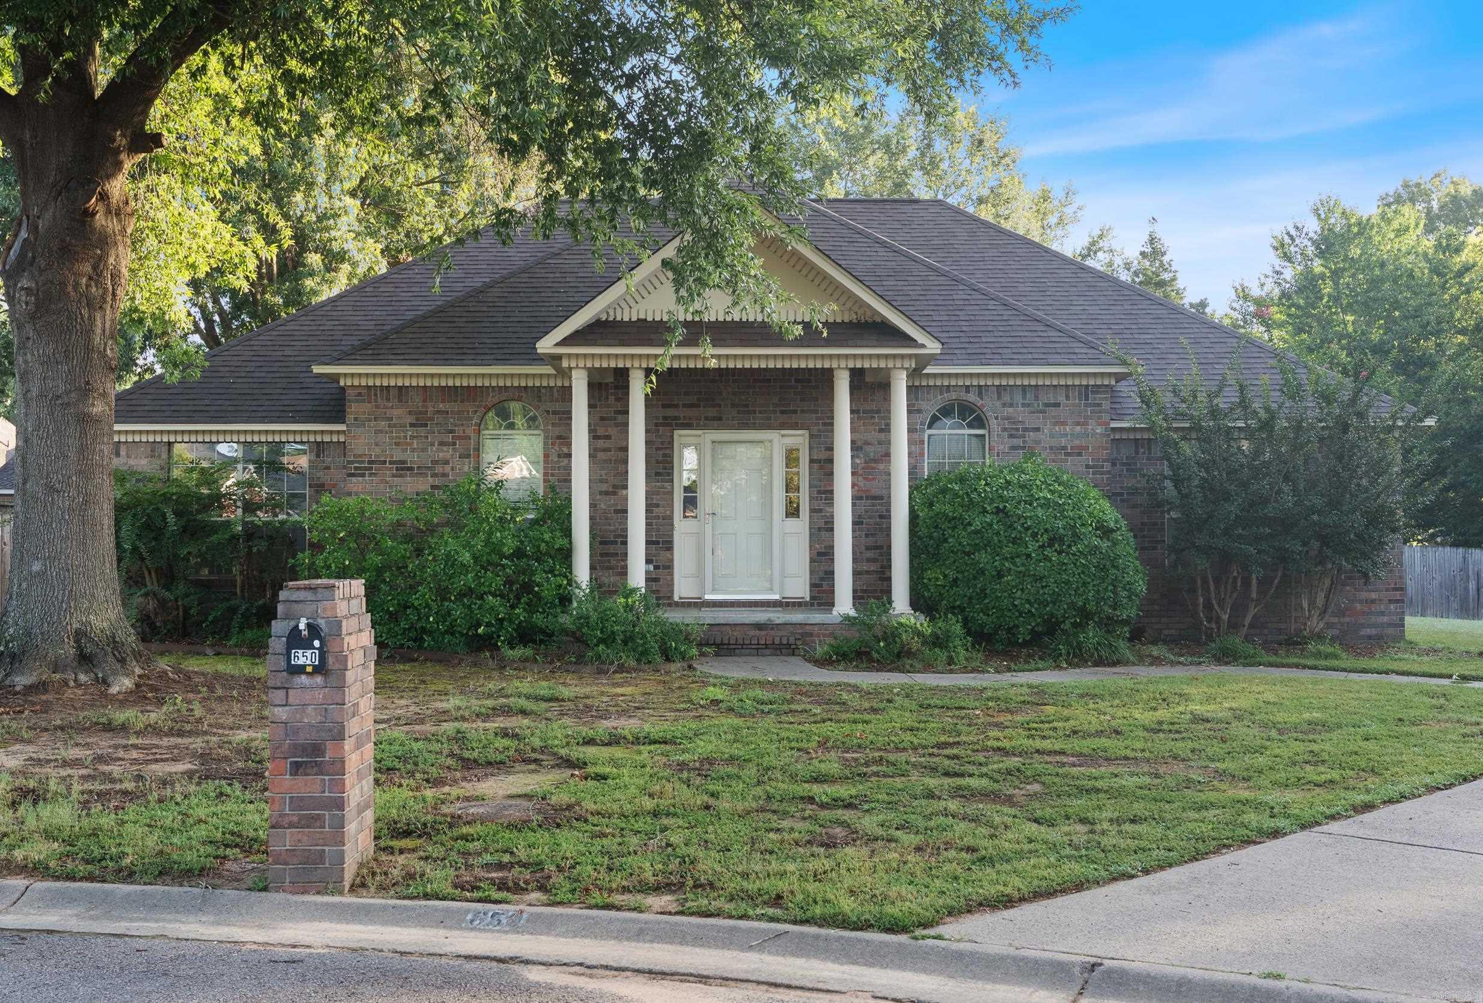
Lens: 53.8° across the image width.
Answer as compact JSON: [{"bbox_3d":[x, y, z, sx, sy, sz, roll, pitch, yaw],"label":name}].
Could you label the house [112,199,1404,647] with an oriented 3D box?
[{"bbox_3d":[0.050,-1.580,22.343,17.100,6.950,13.200,0,-1,0],"label":"house"}]

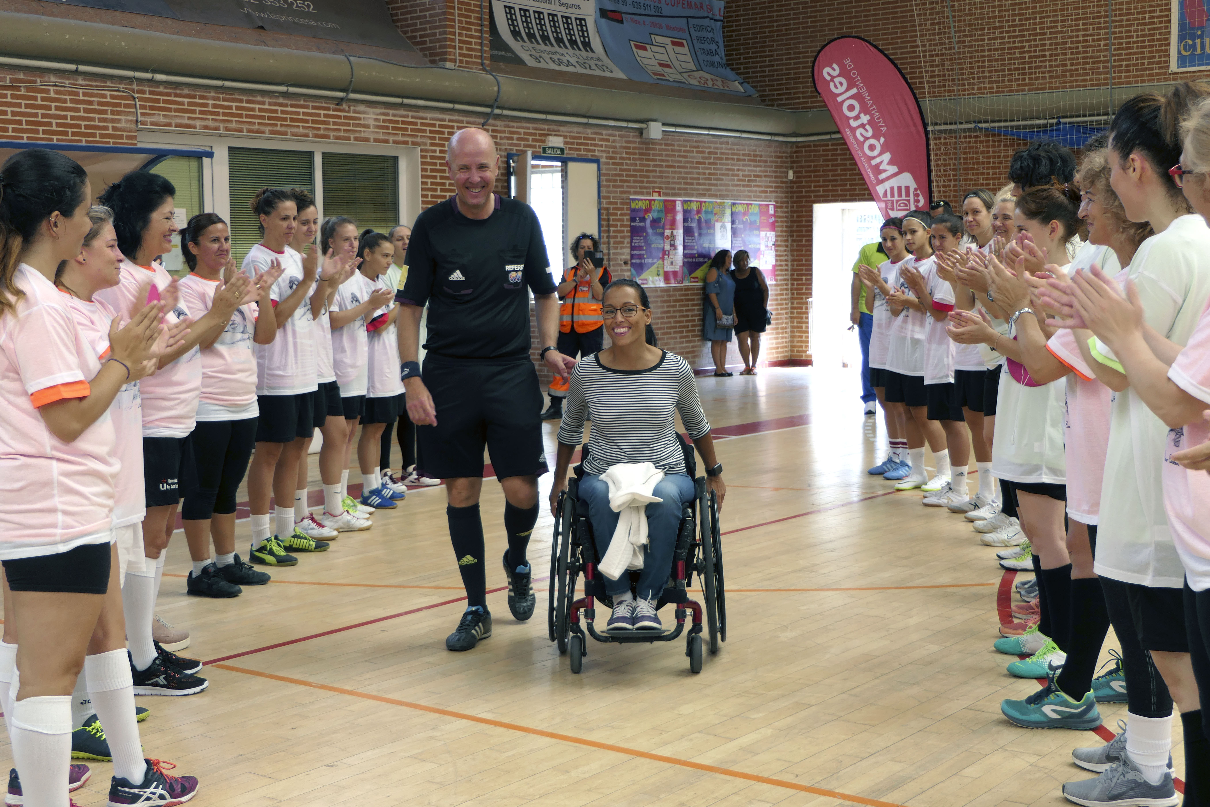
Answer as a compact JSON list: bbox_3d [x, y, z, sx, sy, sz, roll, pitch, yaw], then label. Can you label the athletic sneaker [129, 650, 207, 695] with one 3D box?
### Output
[{"bbox_3d":[-1.393,0.859,5.150,0.270,0.120,0.100,0,5,4],"label":"athletic sneaker"}]

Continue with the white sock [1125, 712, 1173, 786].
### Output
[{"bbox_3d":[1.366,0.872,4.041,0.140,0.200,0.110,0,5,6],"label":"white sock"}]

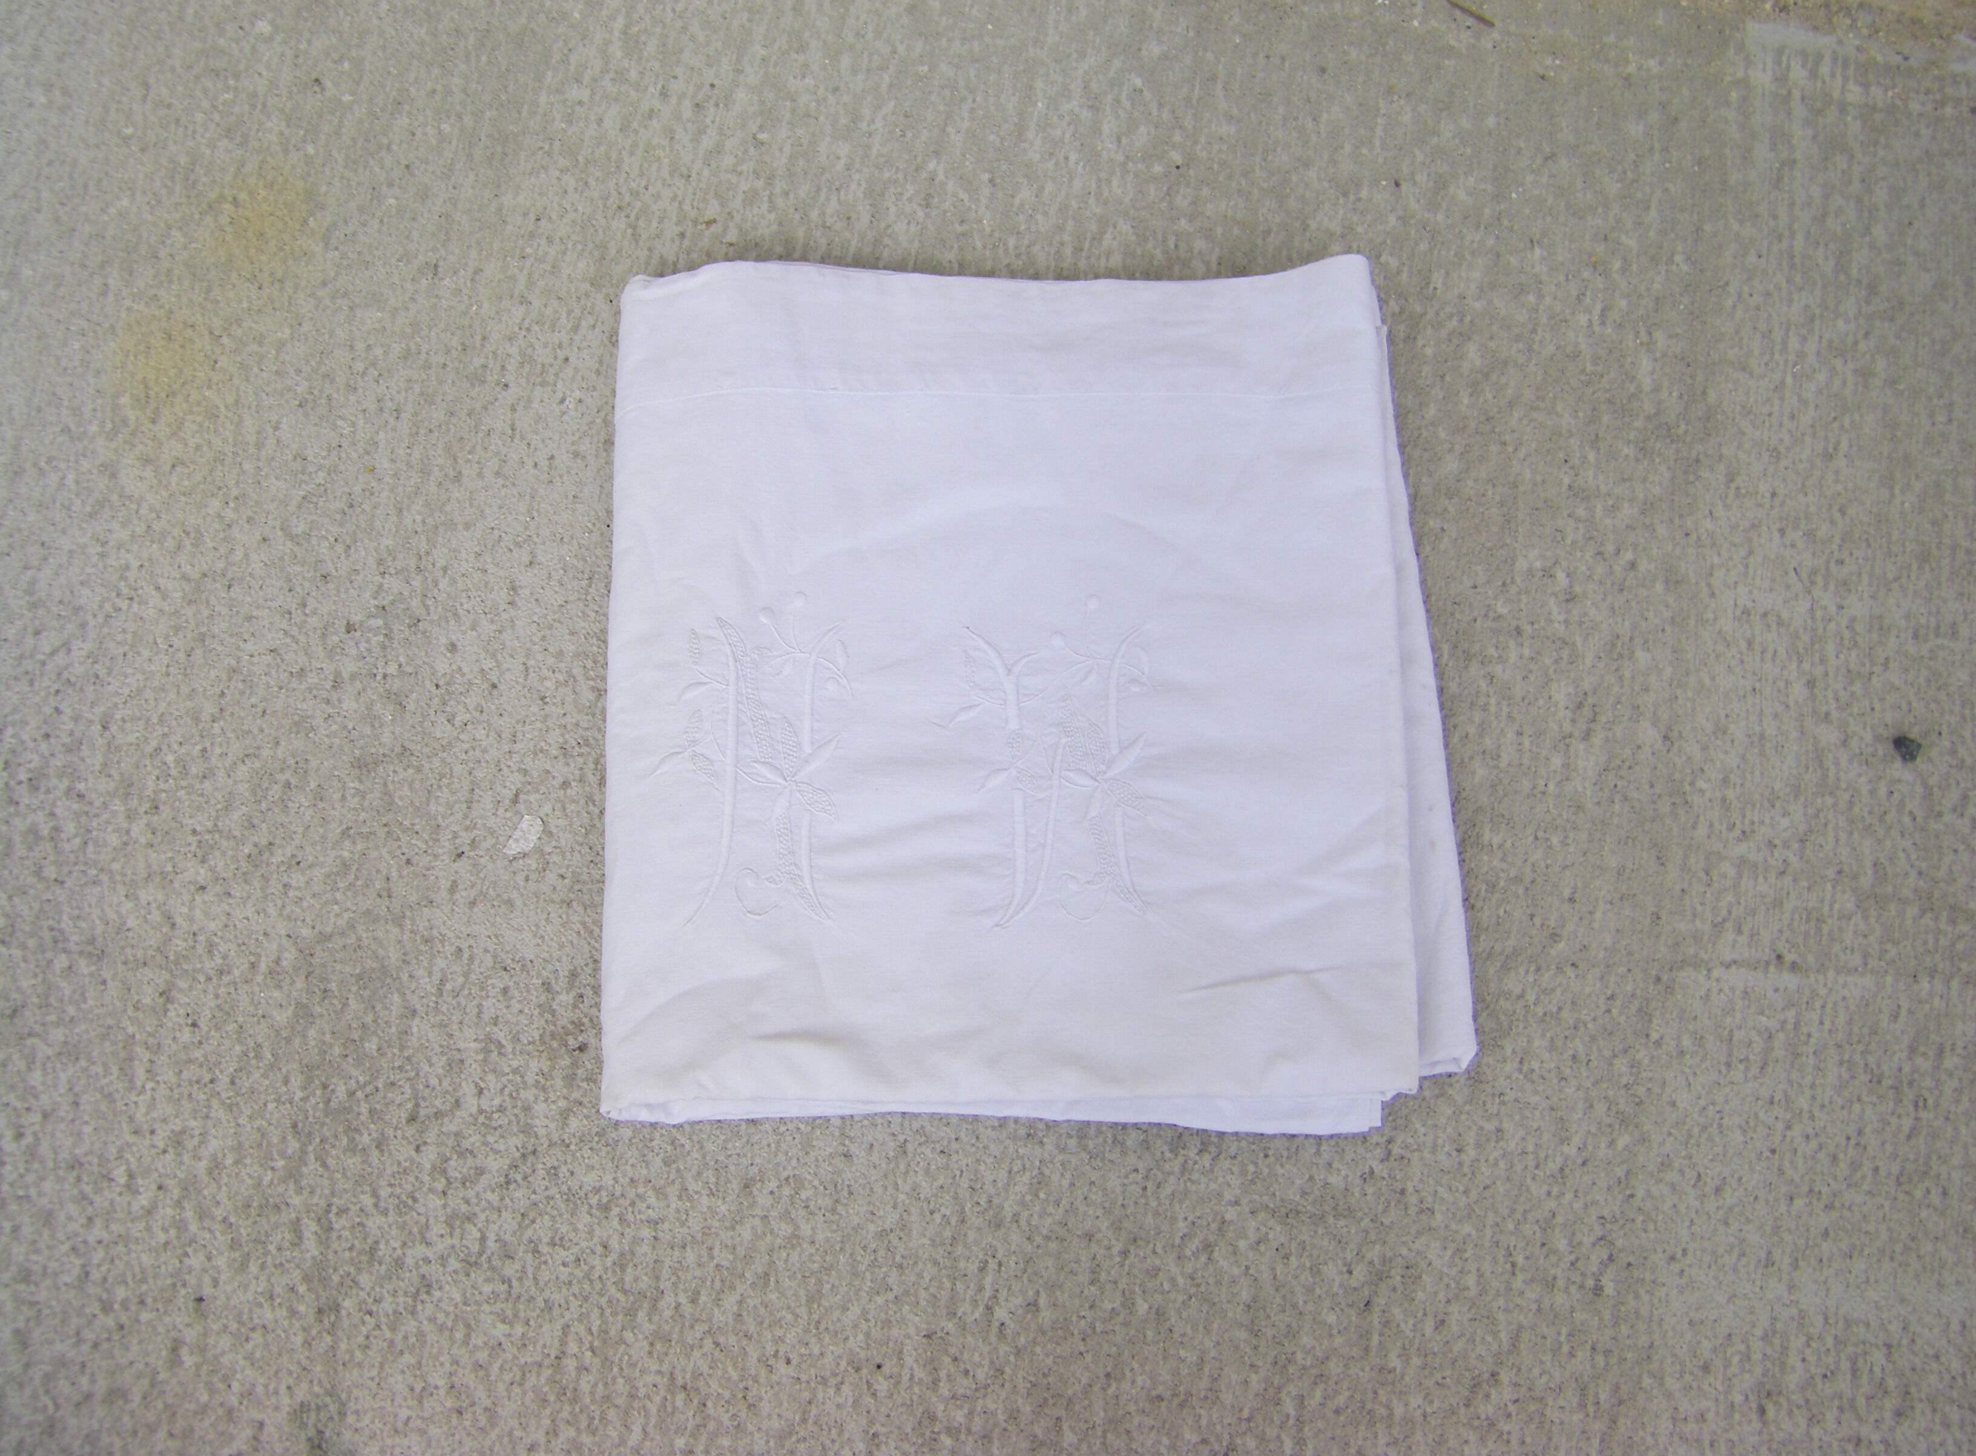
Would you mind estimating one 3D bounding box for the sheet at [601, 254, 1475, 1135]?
[{"bbox_3d":[0.028,-0.025,1.176,0.460,0.040,0.481,0,77,-1],"label":"sheet"}]

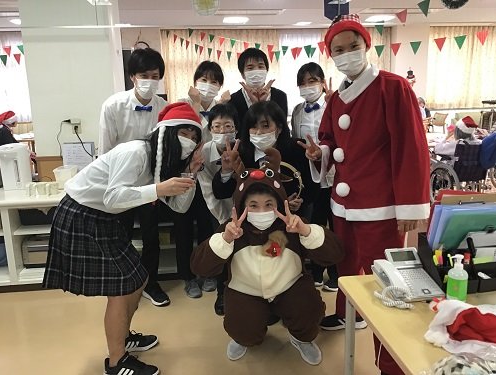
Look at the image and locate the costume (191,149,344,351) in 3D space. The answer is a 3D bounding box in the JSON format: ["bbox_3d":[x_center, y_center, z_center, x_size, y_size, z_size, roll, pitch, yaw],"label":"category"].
[{"bbox_3d":[0.098,0.300,2.434,0.810,1.030,0.600,-1,12,0],"label":"costume"}]

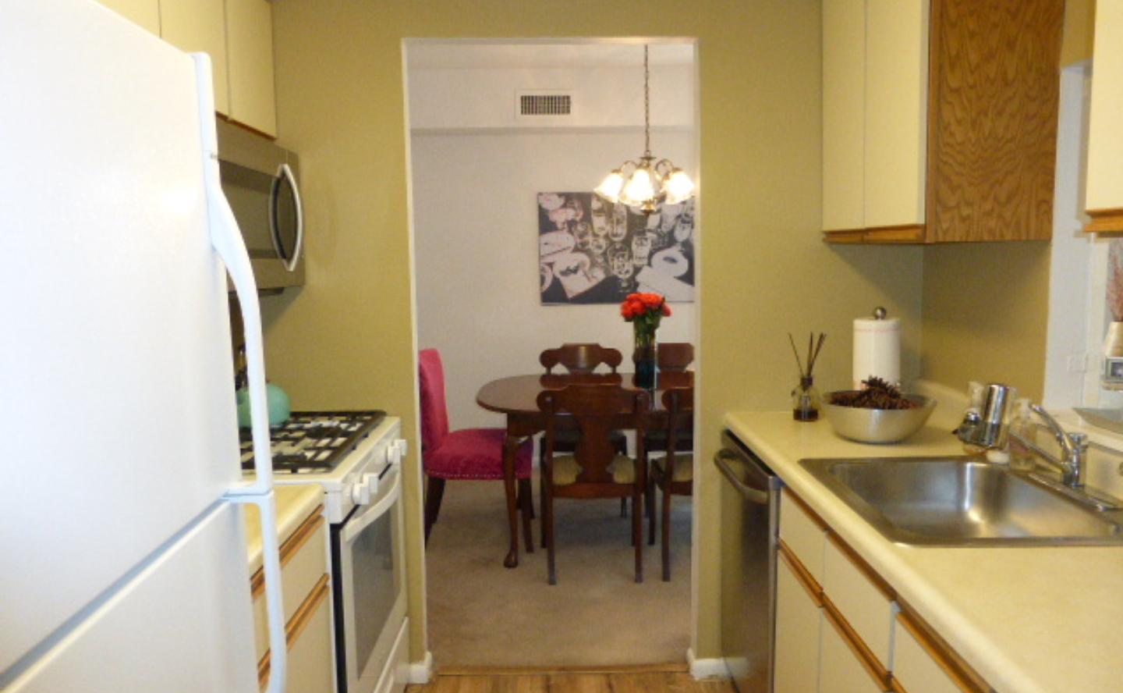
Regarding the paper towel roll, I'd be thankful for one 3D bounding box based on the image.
[{"bbox_3d":[0.955,0.060,2.462,0.139,0.330,0.139,-1,6,0],"label":"paper towel roll"}]

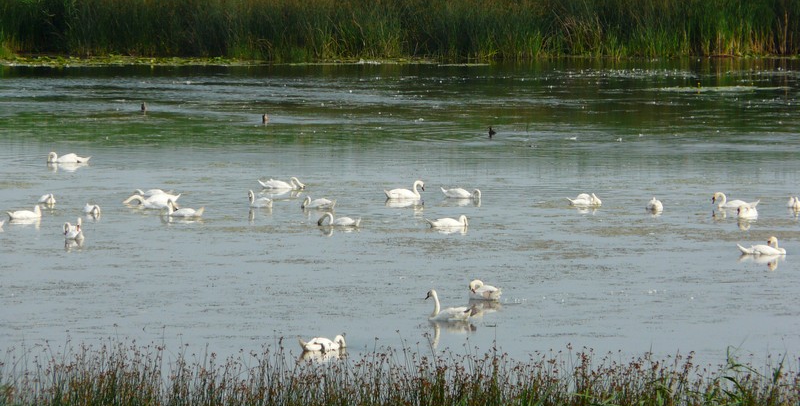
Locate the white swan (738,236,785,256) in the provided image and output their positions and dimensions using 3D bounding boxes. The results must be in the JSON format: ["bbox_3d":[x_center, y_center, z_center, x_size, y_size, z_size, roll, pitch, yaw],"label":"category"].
[{"bbox_3d":[8.145,0.949,197.645,1.100,0.450,0.450,0,4,3],"label":"white swan"}]

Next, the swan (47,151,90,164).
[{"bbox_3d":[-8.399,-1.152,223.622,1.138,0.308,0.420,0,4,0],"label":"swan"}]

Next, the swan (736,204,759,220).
[{"bbox_3d":[8.276,0.179,208.533,0.440,0.380,0.980,2,5,20],"label":"swan"}]

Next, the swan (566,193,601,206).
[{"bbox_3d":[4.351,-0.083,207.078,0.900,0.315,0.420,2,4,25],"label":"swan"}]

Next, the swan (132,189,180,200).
[{"bbox_3d":[-5.976,-0.260,214.873,1.140,0.320,0.430,1,4,8],"label":"swan"}]

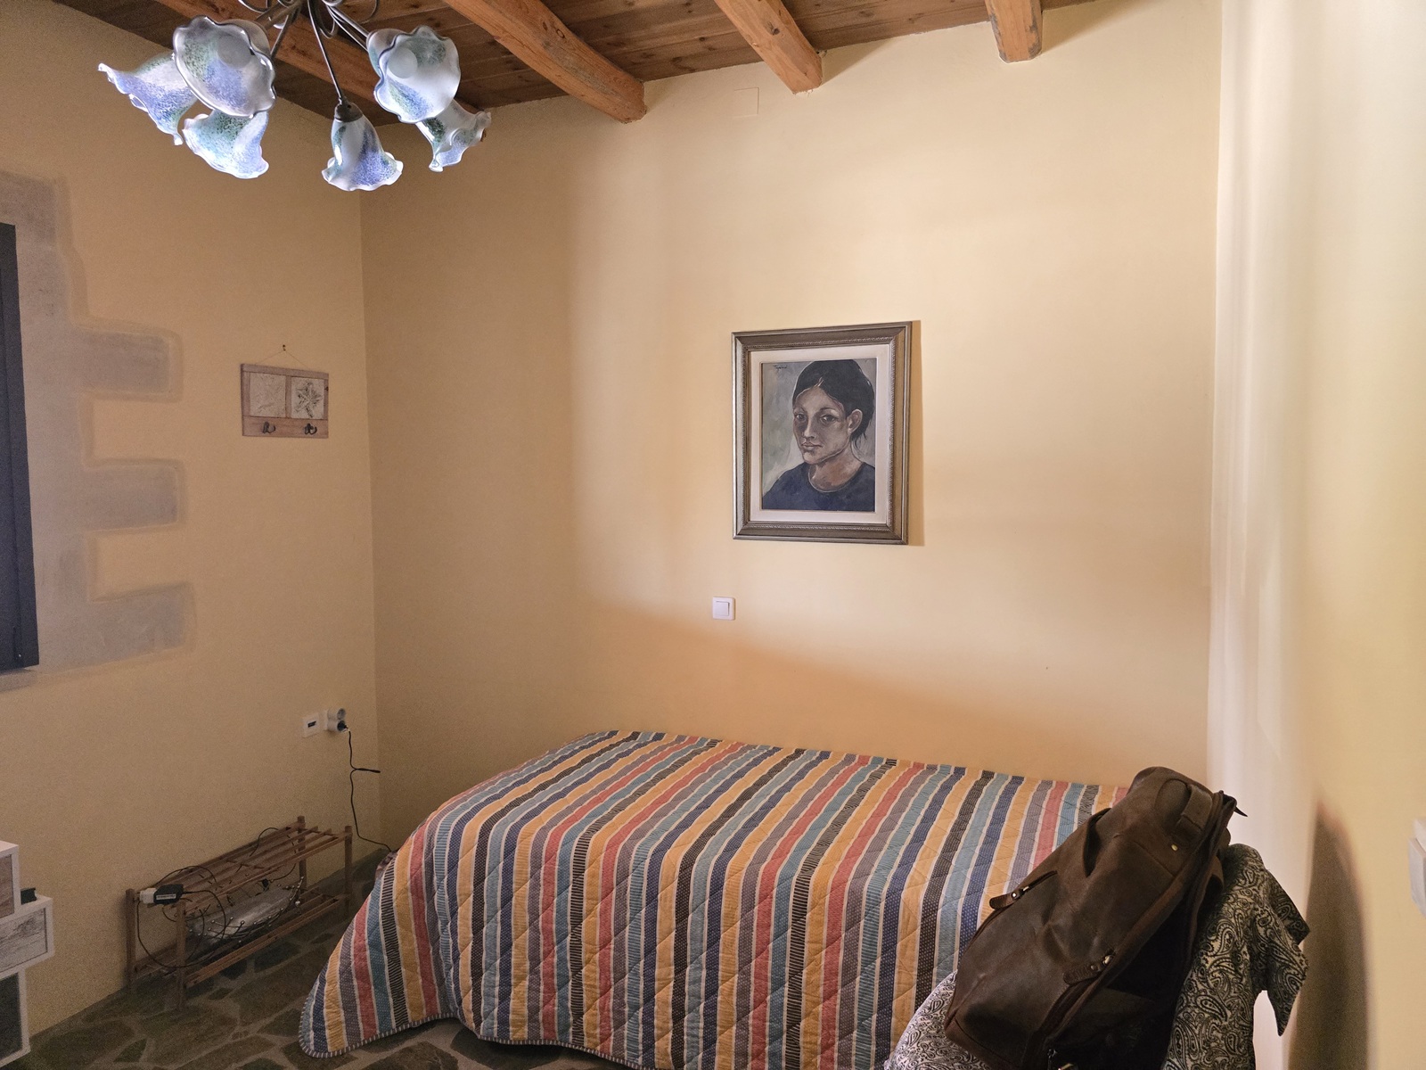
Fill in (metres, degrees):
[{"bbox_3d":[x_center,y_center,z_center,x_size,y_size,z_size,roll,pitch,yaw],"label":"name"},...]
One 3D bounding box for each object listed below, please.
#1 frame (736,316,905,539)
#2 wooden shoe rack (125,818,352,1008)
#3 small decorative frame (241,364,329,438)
[{"bbox_3d":[0.363,-0.337,3.227,0.618,0.724,0.045,1,4,22],"label":"frame"},{"bbox_3d":[-1.591,1.254,3.239,0.260,0.323,0.679,1,4,24],"label":"wooden shoe rack"},{"bbox_3d":[-1.599,-0.496,3.573,0.025,0.254,0.405,1,4,22],"label":"small decorative frame"}]

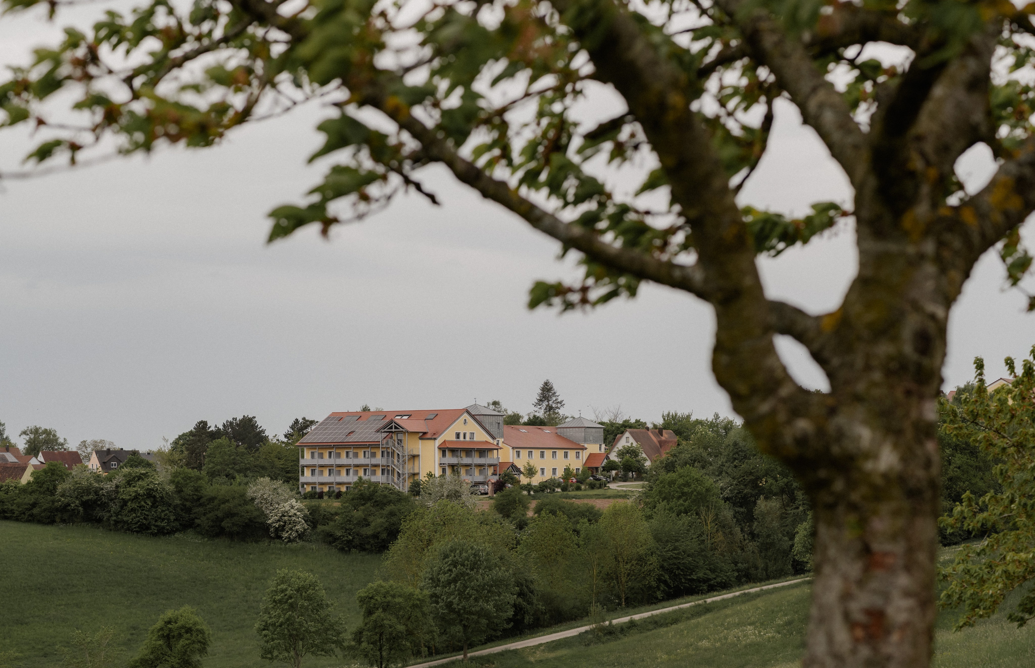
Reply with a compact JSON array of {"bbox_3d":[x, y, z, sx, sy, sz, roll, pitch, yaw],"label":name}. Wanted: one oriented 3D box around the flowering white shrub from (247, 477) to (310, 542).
[{"bbox_3d":[-27.840,20.460,284.280,7.170,7.510,6.500,0,-4,-6],"label":"flowering white shrub"}]

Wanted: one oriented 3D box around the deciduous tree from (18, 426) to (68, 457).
[{"bbox_3d":[-135.880,34.710,699.190,14.370,16.870,13.000,1,-4,-11],"label":"deciduous tree"}]

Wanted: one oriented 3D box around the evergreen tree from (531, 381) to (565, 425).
[{"bbox_3d":[5.650,17.900,454.760,6.330,18.500,6.200,0,-4,1],"label":"evergreen tree"}]

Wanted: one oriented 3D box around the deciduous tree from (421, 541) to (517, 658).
[{"bbox_3d":[-3.530,19.500,179.140,6.850,8.670,6.600,0,-4,-1],"label":"deciduous tree"}]

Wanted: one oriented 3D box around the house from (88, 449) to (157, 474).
[{"bbox_3d":[-105.620,35.570,653.410,16.000,9.110,10.500,2,-4,-33],"label":"house"}]

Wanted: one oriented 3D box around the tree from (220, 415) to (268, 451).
[{"bbox_3d":[-49.720,20.960,444.550,8.690,12.350,8.000,0,-4,-6],"label":"tree"}]

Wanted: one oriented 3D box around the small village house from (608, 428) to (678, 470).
[{"bbox_3d":[23.810,21.720,441.160,10.200,8.980,14.000,-3,-4,36],"label":"small village house"}]

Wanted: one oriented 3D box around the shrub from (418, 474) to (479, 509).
[{"bbox_3d":[-9.440,21.630,329.290,8.090,5.660,7.000,0,-4,-2],"label":"shrub"}]

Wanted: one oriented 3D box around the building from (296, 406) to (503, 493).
[{"bbox_3d":[-19.160,19.460,395.560,29.800,14.300,17.800,-3,-4,36],"label":"building"}]

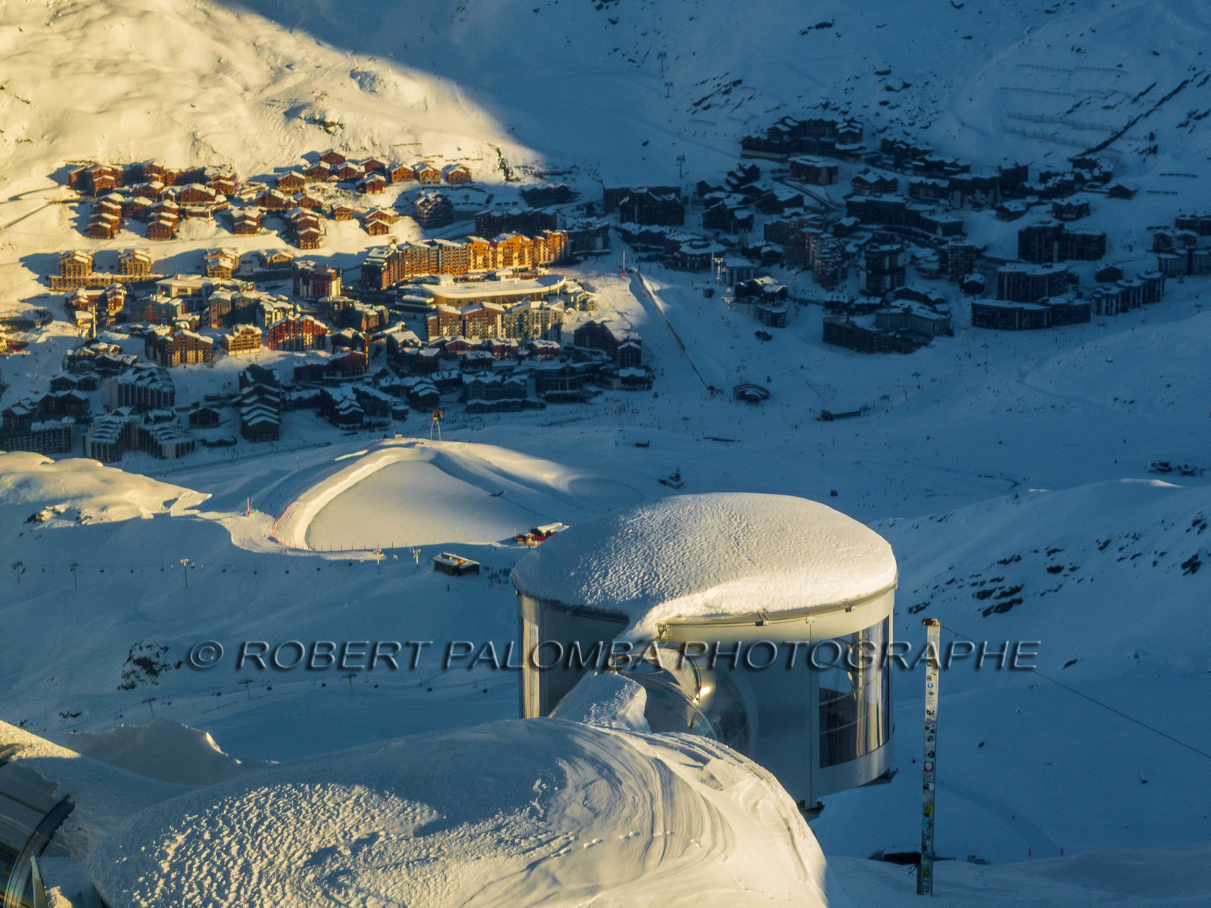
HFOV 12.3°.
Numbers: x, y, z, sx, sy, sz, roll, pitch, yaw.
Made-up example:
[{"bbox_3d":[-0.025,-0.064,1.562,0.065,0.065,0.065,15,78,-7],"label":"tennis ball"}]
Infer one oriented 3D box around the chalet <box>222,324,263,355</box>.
[{"bbox_3d":[-268.630,-85.310,4163.550,25.900,20.300,14.200,-6,15,-23],"label":"chalet"}]

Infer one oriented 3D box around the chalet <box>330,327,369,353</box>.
[{"bbox_3d":[-172.189,-76.942,3795.317,22.000,15.000,15.000,5,15,17],"label":"chalet"}]

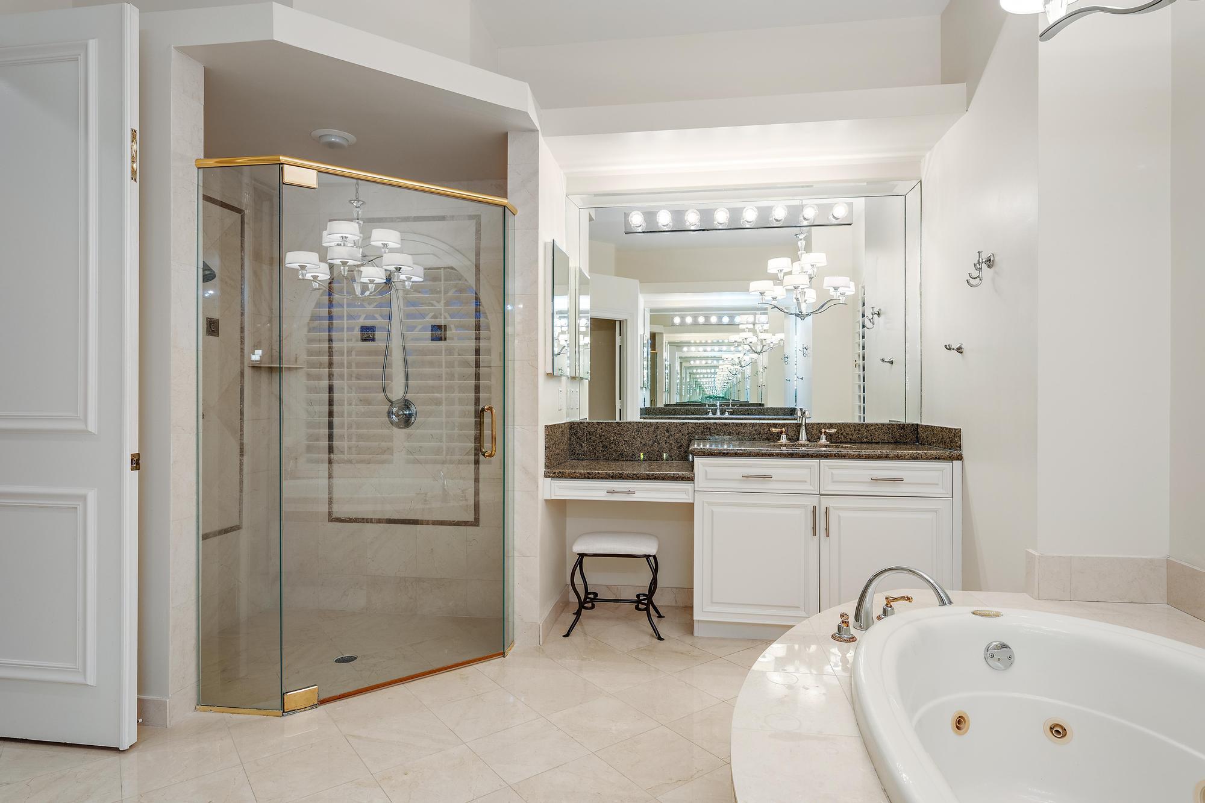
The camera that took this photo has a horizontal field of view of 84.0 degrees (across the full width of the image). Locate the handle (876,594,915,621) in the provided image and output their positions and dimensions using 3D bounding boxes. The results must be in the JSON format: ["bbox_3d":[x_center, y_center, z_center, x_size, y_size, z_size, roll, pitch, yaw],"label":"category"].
[{"bbox_3d":[0.910,0.637,2.077,0.110,0.075,0.070,0,0,29],"label":"handle"}]

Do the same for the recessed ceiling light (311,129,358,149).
[{"bbox_3d":[-1.257,-1.220,3.134,0.210,0.034,0.210,0,0,8],"label":"recessed ceiling light"}]

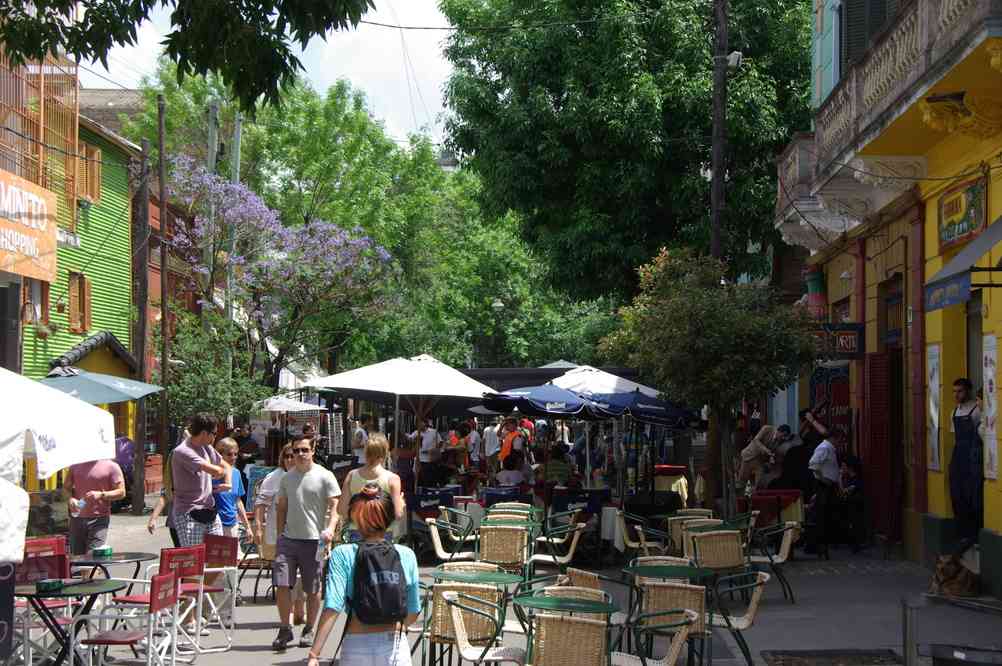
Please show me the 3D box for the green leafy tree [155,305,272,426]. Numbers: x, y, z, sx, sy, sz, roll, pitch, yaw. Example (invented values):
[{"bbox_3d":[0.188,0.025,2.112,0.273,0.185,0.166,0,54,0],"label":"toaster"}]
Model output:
[{"bbox_3d":[-5.674,1.373,34.975,2.400,3.600,2.400,0,-2,0],"label":"green leafy tree"}]

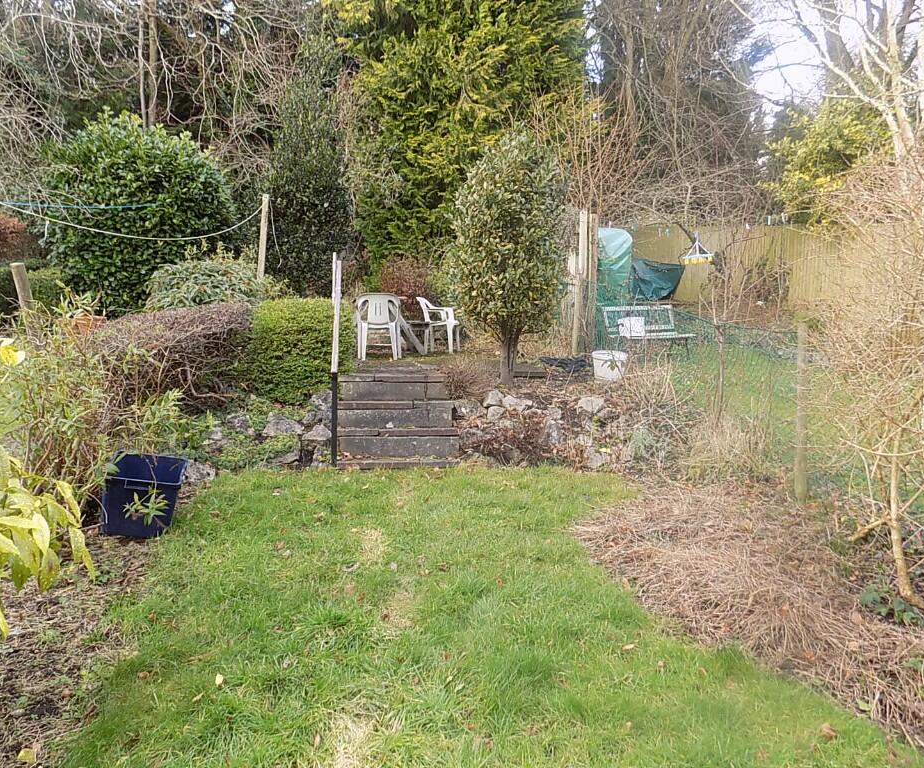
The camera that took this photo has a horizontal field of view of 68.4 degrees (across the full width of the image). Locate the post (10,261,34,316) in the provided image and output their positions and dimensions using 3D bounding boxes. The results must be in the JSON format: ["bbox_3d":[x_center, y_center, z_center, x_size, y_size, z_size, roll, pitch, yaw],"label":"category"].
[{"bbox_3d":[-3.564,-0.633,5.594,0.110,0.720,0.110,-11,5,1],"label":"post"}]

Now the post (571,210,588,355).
[{"bbox_3d":[1.524,-1.292,8.718,0.130,1.803,0.120,1,5,0],"label":"post"}]

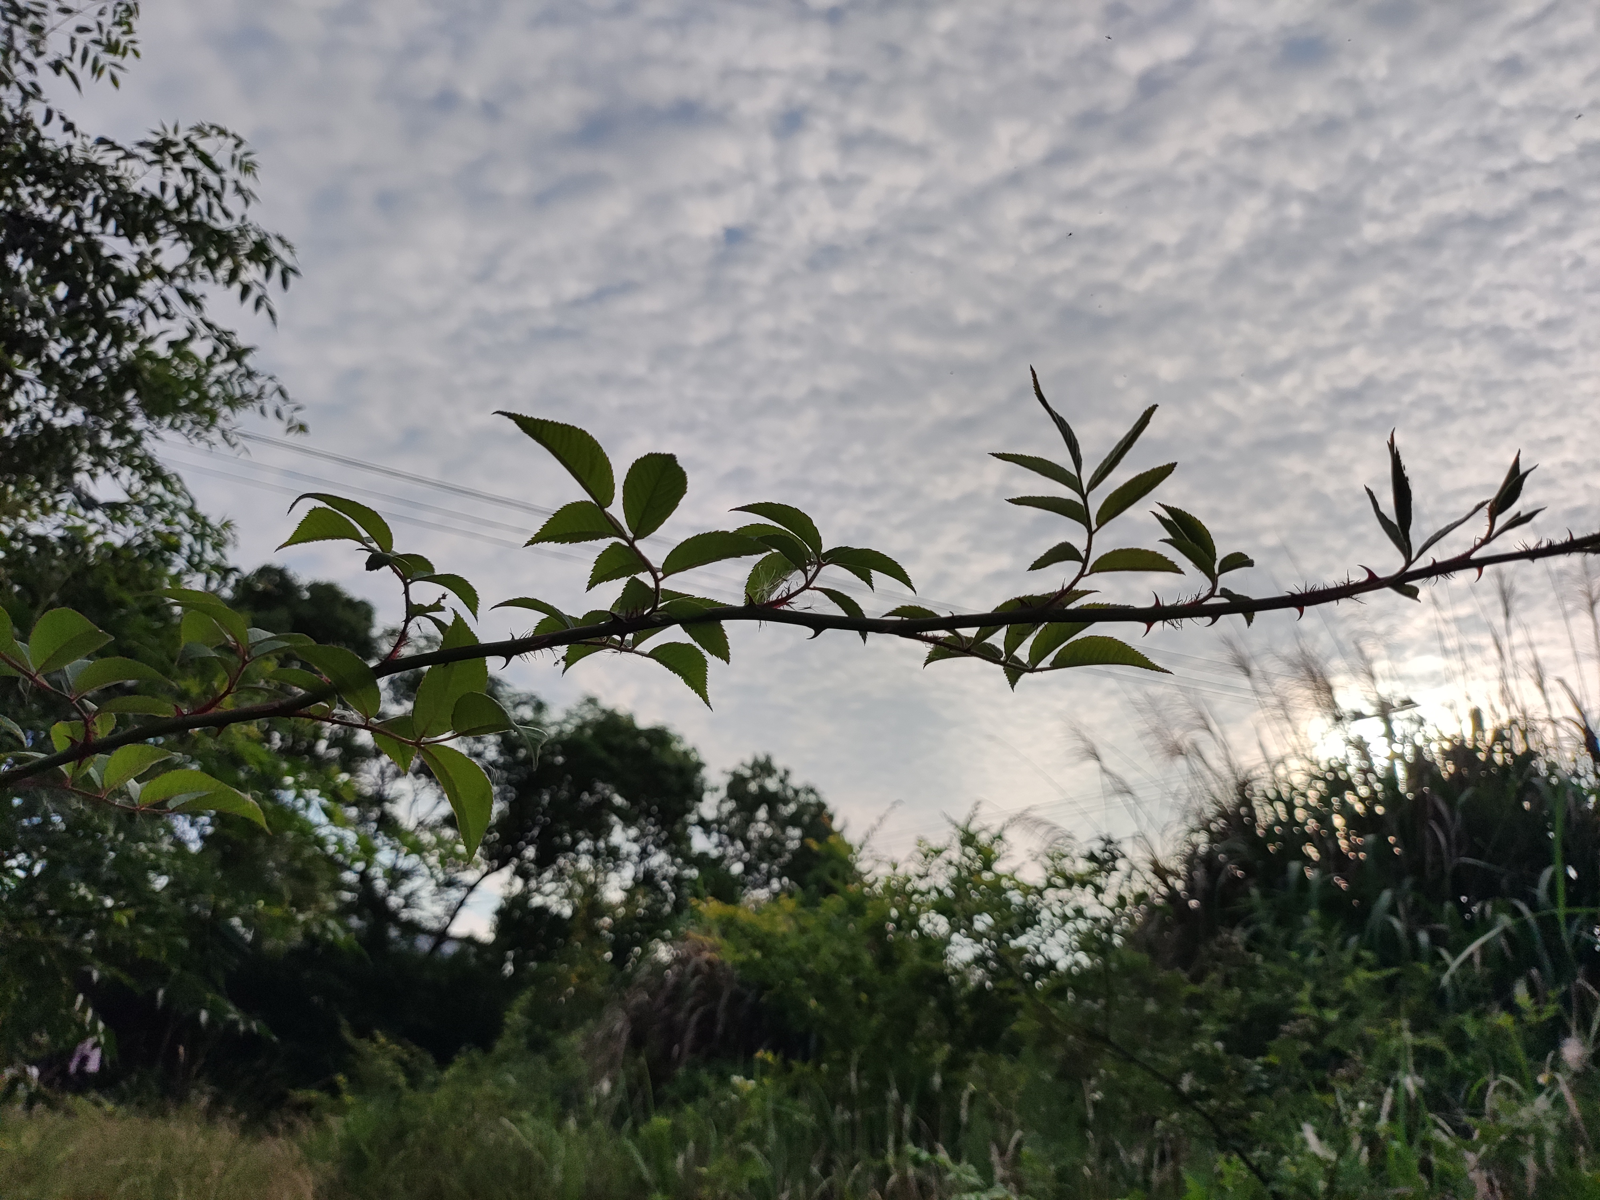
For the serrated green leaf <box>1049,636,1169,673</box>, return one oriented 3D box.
[{"bbox_3d":[0.114,0.021,0.425,0.046,0.007,0.017,3,-41,-5],"label":"serrated green leaf"}]

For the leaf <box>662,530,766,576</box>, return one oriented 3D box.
[{"bbox_3d":[-0.029,-0.015,0.385,0.038,0.006,0.018,-15,-34,-6],"label":"leaf"}]

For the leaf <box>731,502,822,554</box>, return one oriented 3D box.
[{"bbox_3d":[-0.008,-0.024,0.388,0.033,0.007,0.016,26,-28,6],"label":"leaf"}]

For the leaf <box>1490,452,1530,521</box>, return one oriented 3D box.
[{"bbox_3d":[0.251,-0.040,0.408,0.009,0.026,0.006,25,-6,-21],"label":"leaf"}]

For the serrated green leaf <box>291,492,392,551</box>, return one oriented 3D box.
[{"bbox_3d":[-0.173,-0.028,0.440,0.043,0.010,0.019,23,-43,4],"label":"serrated green leaf"}]

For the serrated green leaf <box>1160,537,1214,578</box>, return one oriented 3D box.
[{"bbox_3d":[0.144,-0.016,0.430,0.026,0.005,0.012,36,-18,6],"label":"serrated green leaf"}]

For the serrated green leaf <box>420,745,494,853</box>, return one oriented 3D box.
[{"bbox_3d":[-0.128,0.076,0.438,0.020,0.048,0.009,-28,-6,32],"label":"serrated green leaf"}]

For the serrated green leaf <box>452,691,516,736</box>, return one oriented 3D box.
[{"bbox_3d":[-0.108,0.040,0.400,0.023,0.005,0.013,-8,-34,-9],"label":"serrated green leaf"}]

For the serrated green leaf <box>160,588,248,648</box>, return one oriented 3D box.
[{"bbox_3d":[-0.237,0.007,0.460,0.035,0.008,0.019,27,-49,0],"label":"serrated green leaf"}]

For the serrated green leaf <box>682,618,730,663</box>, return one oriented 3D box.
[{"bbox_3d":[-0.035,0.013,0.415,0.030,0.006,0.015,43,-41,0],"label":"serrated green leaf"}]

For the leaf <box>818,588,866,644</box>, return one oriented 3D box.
[{"bbox_3d":[0.017,0.006,0.460,0.006,0.028,0.013,-41,0,-11],"label":"leaf"}]

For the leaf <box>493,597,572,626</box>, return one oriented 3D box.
[{"bbox_3d":[-0.090,0.004,0.390,0.029,0.006,0.015,15,-23,11],"label":"leaf"}]

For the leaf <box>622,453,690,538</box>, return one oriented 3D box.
[{"bbox_3d":[-0.057,-0.042,0.460,0.023,0.038,0.006,33,-18,-33],"label":"leaf"}]

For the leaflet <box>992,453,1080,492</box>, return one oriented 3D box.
[{"bbox_3d":[0.086,-0.047,0.420,0.035,0.006,0.015,23,-19,0],"label":"leaflet"}]

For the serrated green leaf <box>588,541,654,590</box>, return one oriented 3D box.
[{"bbox_3d":[-0.064,-0.012,0.408,0.026,0.005,0.016,-17,-48,18],"label":"serrated green leaf"}]

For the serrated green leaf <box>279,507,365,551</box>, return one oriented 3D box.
[{"bbox_3d":[-0.168,-0.024,0.405,0.034,0.008,0.016,-2,-36,10],"label":"serrated green leaf"}]

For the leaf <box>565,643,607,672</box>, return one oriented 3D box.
[{"bbox_3d":[-0.073,0.019,0.392,0.020,0.005,0.014,-36,-38,17],"label":"leaf"}]

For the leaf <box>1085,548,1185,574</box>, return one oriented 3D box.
[{"bbox_3d":[0.129,-0.015,0.444,0.038,0.007,0.017,0,-37,-5],"label":"leaf"}]

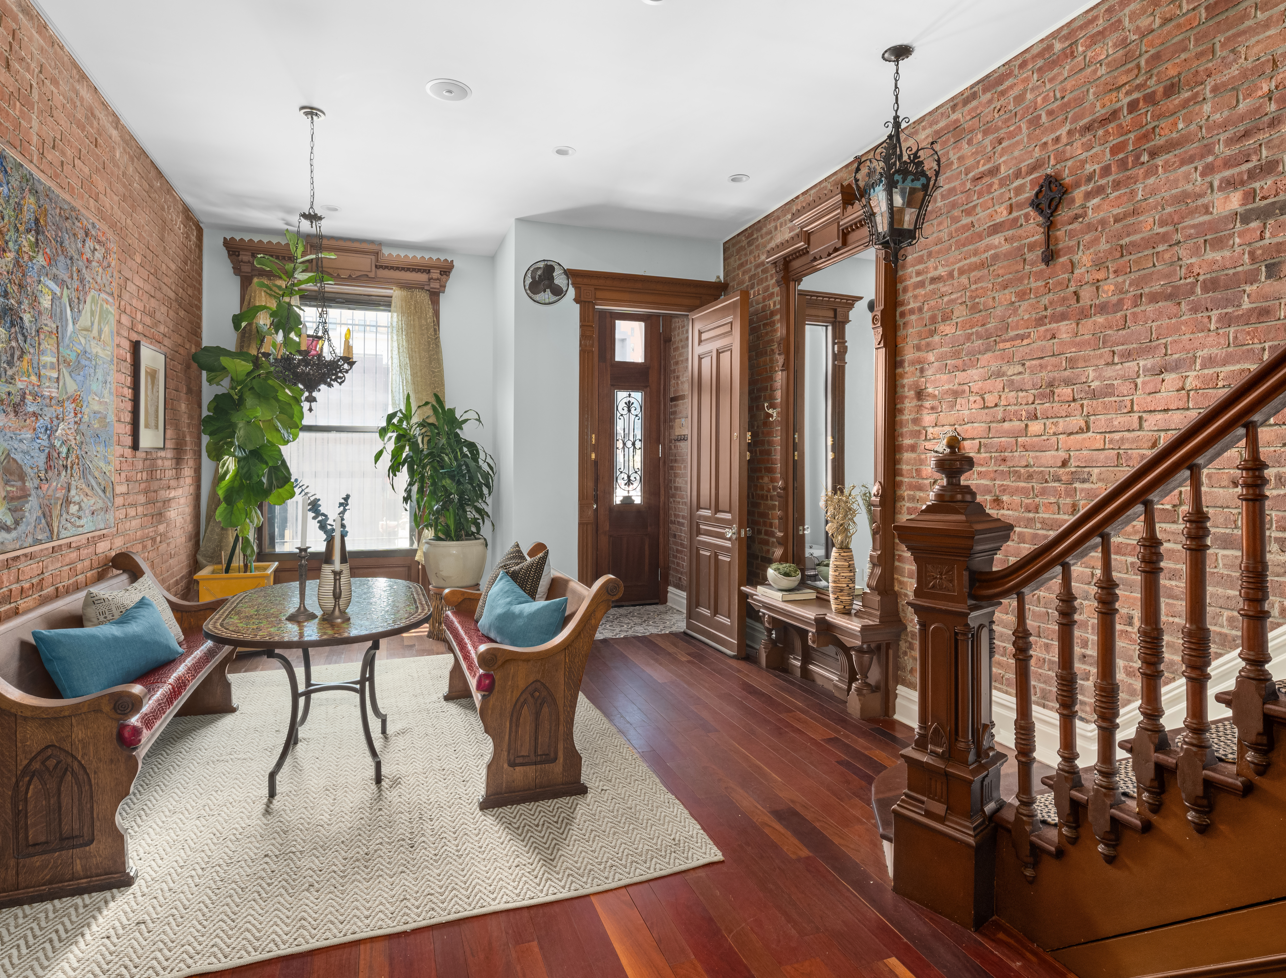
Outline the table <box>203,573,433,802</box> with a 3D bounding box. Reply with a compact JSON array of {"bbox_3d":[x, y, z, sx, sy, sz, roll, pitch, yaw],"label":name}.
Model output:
[{"bbox_3d":[-1.482,0.910,3.248,0.892,0.756,1.420,0,2,-21],"label":"table"}]

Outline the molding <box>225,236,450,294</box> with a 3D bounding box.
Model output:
[{"bbox_3d":[-2.585,-1.951,6.016,1.830,0.390,0.200,-1,2,-21],"label":"molding"}]

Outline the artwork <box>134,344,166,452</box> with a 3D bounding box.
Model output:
[{"bbox_3d":[-3.002,-0.546,4.221,0.036,0.630,0.525,0,2,-21],"label":"artwork"}]

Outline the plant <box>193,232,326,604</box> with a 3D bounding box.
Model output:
[{"bbox_3d":[-2.903,-0.676,5.317,1.050,2.562,0.920,-1,2,-21],"label":"plant"}]

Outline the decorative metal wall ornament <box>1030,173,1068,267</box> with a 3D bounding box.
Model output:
[{"bbox_3d":[1.699,-1.132,2.904,0.040,0.390,0.170,0,1,-21],"label":"decorative metal wall ornament"}]

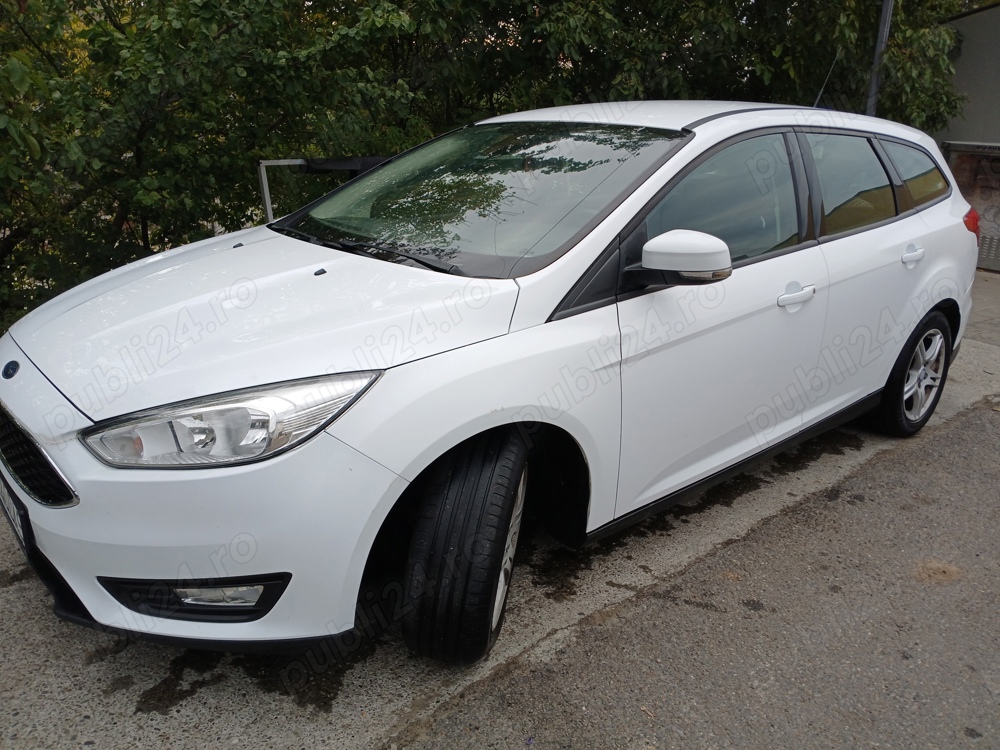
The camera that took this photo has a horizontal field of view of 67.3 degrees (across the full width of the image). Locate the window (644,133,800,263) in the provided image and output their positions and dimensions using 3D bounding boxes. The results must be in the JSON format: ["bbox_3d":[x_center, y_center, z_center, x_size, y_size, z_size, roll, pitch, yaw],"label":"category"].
[{"bbox_3d":[0.733,-0.562,2.389,0.918,0.464,0.050,-13,-6,-38],"label":"window"}]

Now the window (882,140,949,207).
[{"bbox_3d":[1.880,-0.910,3.390,0.686,0.300,0.045,-16,-1,-42],"label":"window"}]

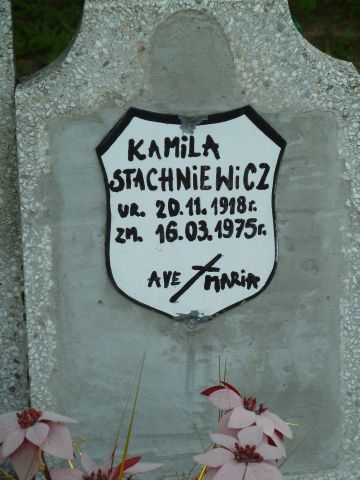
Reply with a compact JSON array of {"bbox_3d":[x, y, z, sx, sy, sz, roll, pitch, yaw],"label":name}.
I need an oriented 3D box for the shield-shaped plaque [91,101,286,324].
[{"bbox_3d":[0.015,-0.038,3.000,0.260,0.300,0.012,-2,13,-5],"label":"shield-shaped plaque"}]

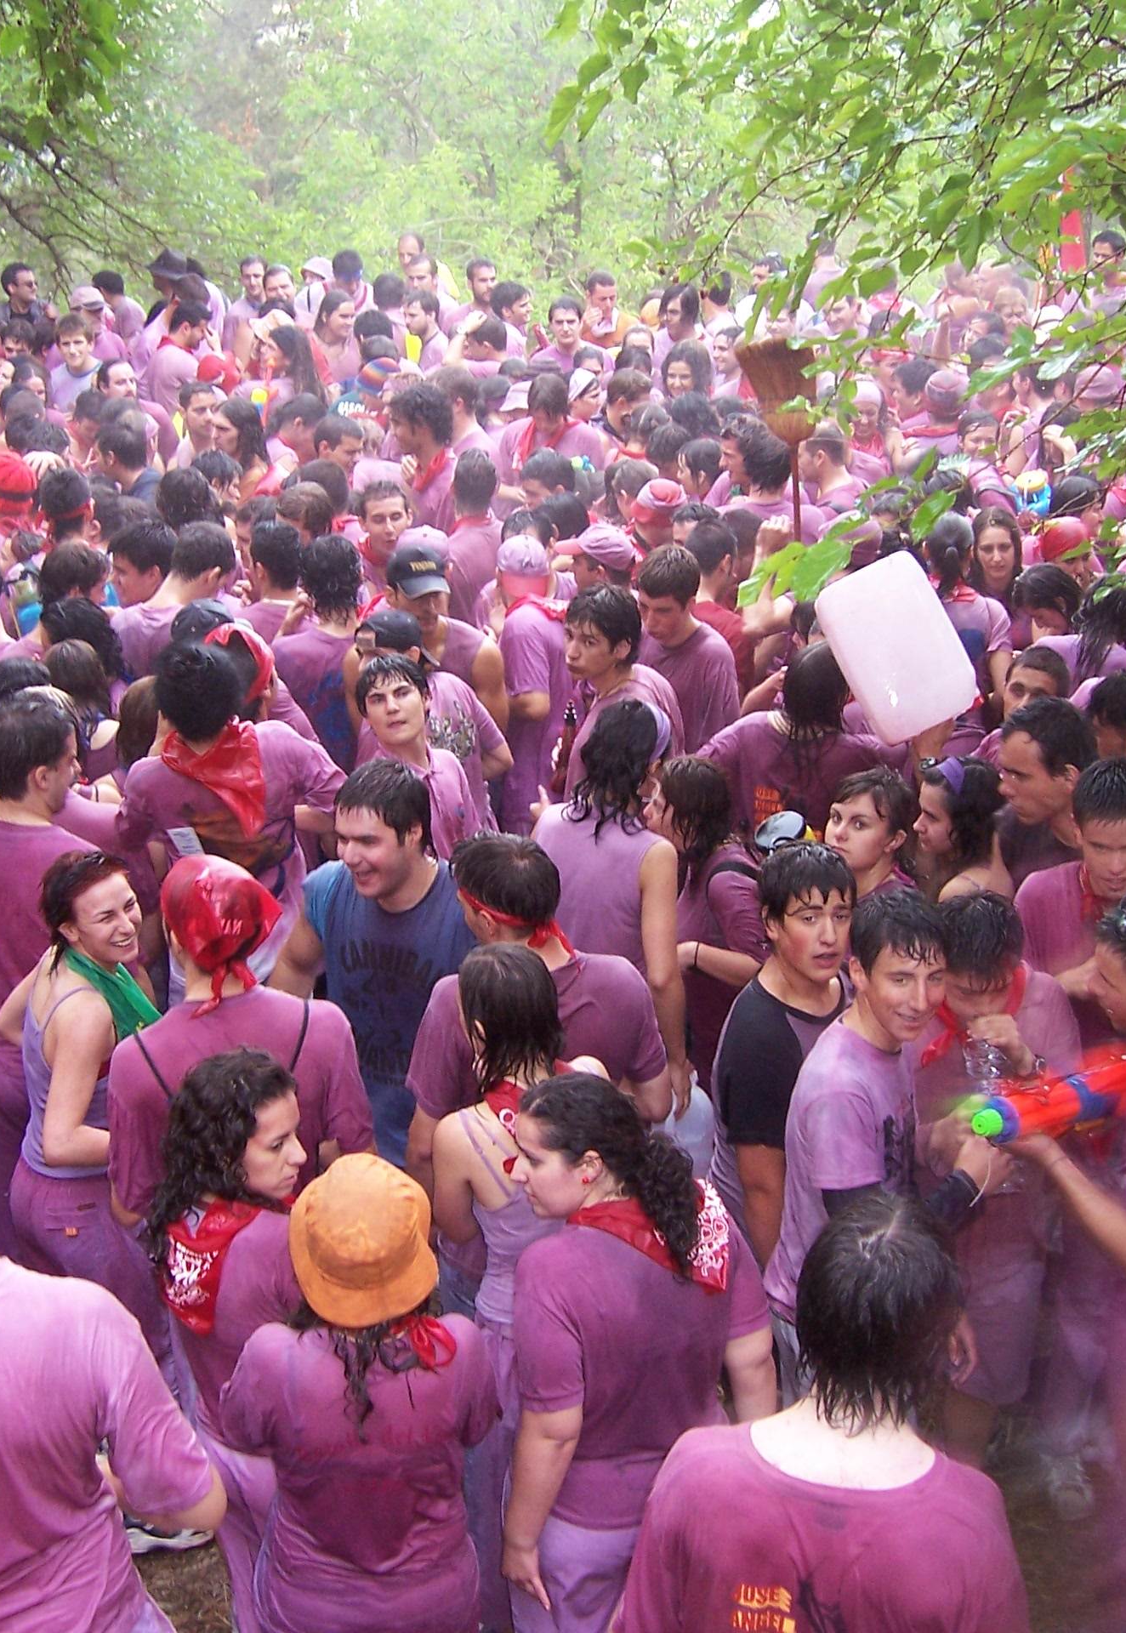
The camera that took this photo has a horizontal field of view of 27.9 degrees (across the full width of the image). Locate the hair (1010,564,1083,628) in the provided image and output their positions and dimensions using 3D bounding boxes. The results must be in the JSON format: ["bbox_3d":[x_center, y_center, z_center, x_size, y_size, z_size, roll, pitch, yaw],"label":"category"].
[{"bbox_3d":[1.323,-0.603,6.200,0.220,0.190,0.180,-33,29,-12],"label":"hair"}]

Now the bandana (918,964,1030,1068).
[{"bbox_3d":[0.756,0.360,4.150,0.230,0.170,0.200,5,19,14],"label":"bandana"}]

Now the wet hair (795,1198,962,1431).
[{"bbox_3d":[0.364,0.569,2.600,0.185,0.255,0.205,3,20,8],"label":"wet hair"}]

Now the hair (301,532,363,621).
[{"bbox_3d":[-0.654,-0.675,6.400,0.185,0.230,0.210,-3,20,-8],"label":"hair"}]

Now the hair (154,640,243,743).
[{"bbox_3d":[-0.868,-0.298,5.400,0.195,0.230,0.220,-11,23,-28],"label":"hair"}]

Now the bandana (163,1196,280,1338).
[{"bbox_3d":[-0.524,0.700,3.550,0.230,0.180,0.220,-16,24,-39],"label":"bandana"}]

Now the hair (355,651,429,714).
[{"bbox_3d":[-0.409,-0.313,5.450,0.180,0.180,0.200,0,12,0],"label":"hair"}]

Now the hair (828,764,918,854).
[{"bbox_3d":[0.651,-0.010,4.764,0.210,0.200,0.180,-18,26,-42],"label":"hair"}]

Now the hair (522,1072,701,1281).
[{"bbox_3d":[0.074,0.540,3.450,0.280,0.290,0.200,1,19,3],"label":"hair"}]

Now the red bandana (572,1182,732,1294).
[{"bbox_3d":[0.125,0.599,3.250,0.210,0.150,0.180,-13,23,-33],"label":"red bandana"}]

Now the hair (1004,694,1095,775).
[{"bbox_3d":[1.004,-0.166,4.650,0.210,0.175,0.175,-19,25,-19],"label":"hair"}]

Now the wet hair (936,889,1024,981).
[{"bbox_3d":[0.799,0.227,4.350,0.180,0.190,0.210,3,45,9],"label":"wet hair"}]

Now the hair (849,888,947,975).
[{"bbox_3d":[0.622,0.213,4.200,0.180,0.180,0.210,-8,29,-21],"label":"hair"}]

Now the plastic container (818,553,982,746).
[{"bbox_3d":[0.768,-0.389,5.200,0.240,0.385,0.230,-26,3,9],"label":"plastic container"}]

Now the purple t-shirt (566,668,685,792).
[{"bbox_3d":[0.142,-0.035,5.682,0.280,0.660,0.470,-13,23,-33],"label":"purple t-shirt"}]

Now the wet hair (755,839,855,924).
[{"bbox_3d":[0.440,0.121,4.080,0.180,0.175,0.205,-8,24,-21],"label":"wet hair"}]

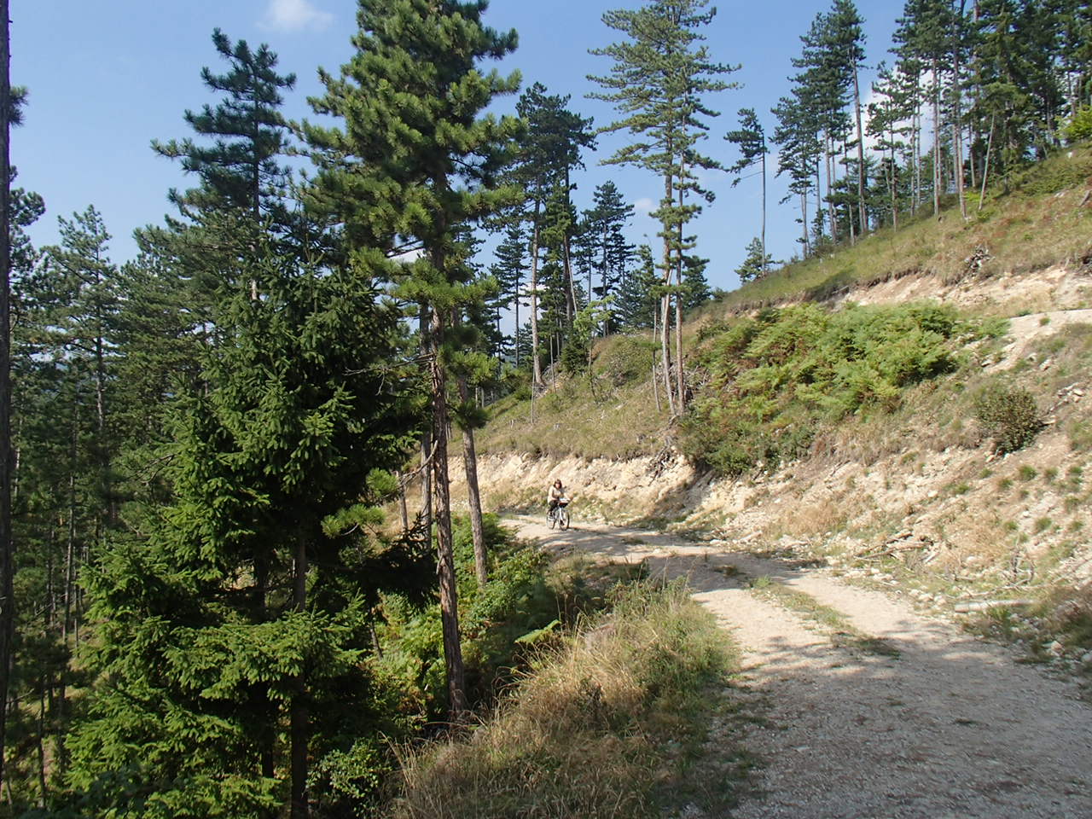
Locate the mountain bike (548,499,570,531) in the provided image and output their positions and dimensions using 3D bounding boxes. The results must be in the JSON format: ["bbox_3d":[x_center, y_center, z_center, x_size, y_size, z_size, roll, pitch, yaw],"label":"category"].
[{"bbox_3d":[0.377,3.304,27.700,0.600,1.030,1.700,0,-3,-24],"label":"mountain bike"}]

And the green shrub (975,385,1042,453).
[{"bbox_3d":[7.747,0.157,14.800,1.050,1.080,1.000,-2,-3,29],"label":"green shrub"}]

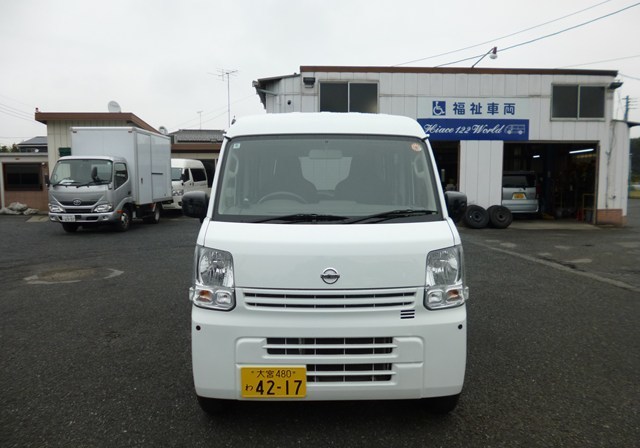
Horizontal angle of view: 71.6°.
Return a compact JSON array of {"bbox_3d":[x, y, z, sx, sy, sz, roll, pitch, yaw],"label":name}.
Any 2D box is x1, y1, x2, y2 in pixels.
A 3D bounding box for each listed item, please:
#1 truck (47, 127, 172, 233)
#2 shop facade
[{"bbox_3d":[-6.140,-1.360,13.512,1.870,2.940,4.760,0,6,-1],"label":"truck"},{"bbox_3d":[3.904,-2.335,14.439,11.800,4.750,2.000,0,6,-4],"label":"shop facade"}]

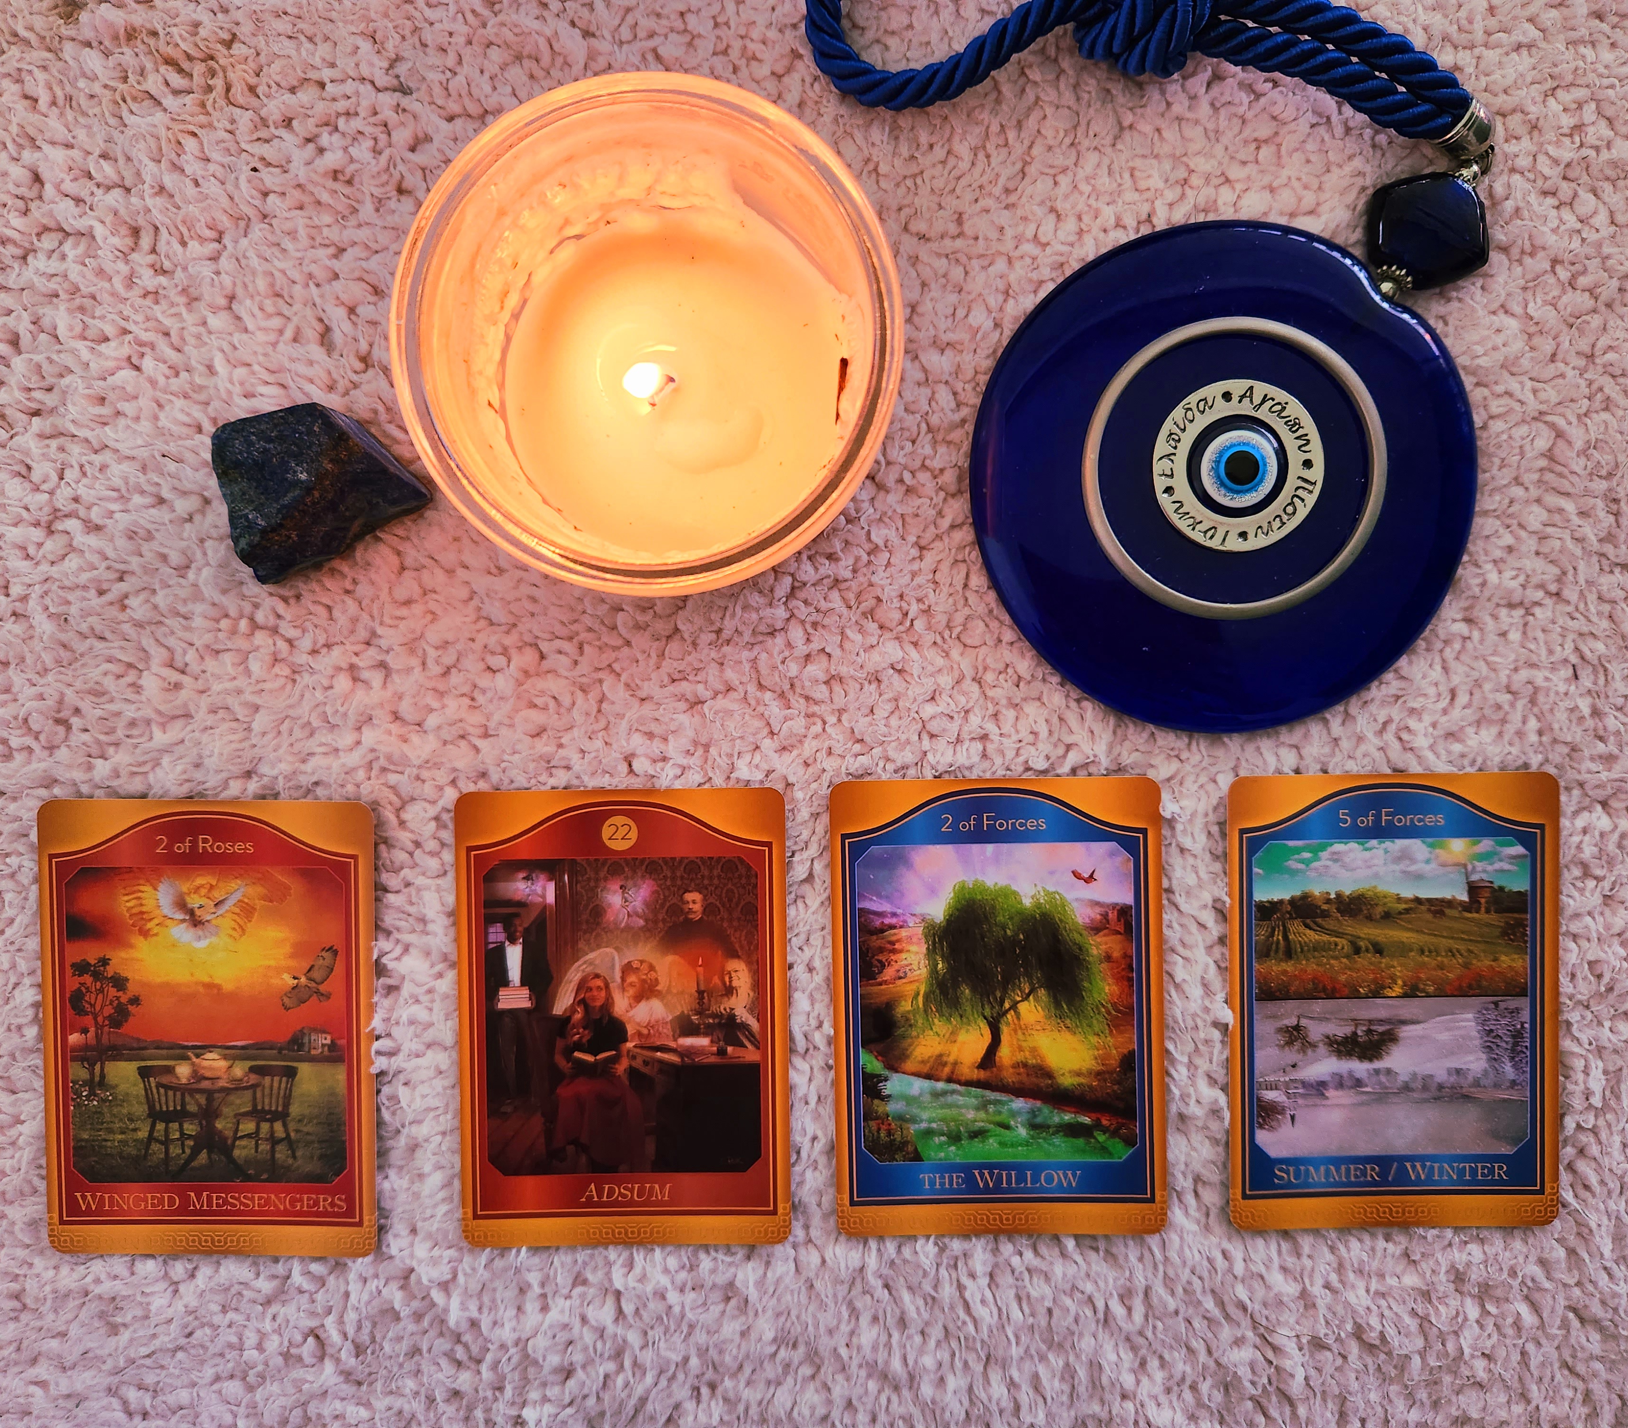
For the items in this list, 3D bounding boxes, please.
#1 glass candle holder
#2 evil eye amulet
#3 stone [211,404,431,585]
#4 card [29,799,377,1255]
[{"bbox_3d":[-0.027,-0.062,0.235,0.082,0.062,0.082,0,92,0],"label":"glass candle holder"},{"bbox_3d":[0.086,-0.049,0.263,0.105,0.009,0.105,42,91,-1],"label":"evil eye amulet"},{"bbox_3d":[-0.102,-0.049,0.254,0.040,0.025,0.033,-26,92,1],"label":"stone"},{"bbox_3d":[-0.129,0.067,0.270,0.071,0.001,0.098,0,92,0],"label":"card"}]

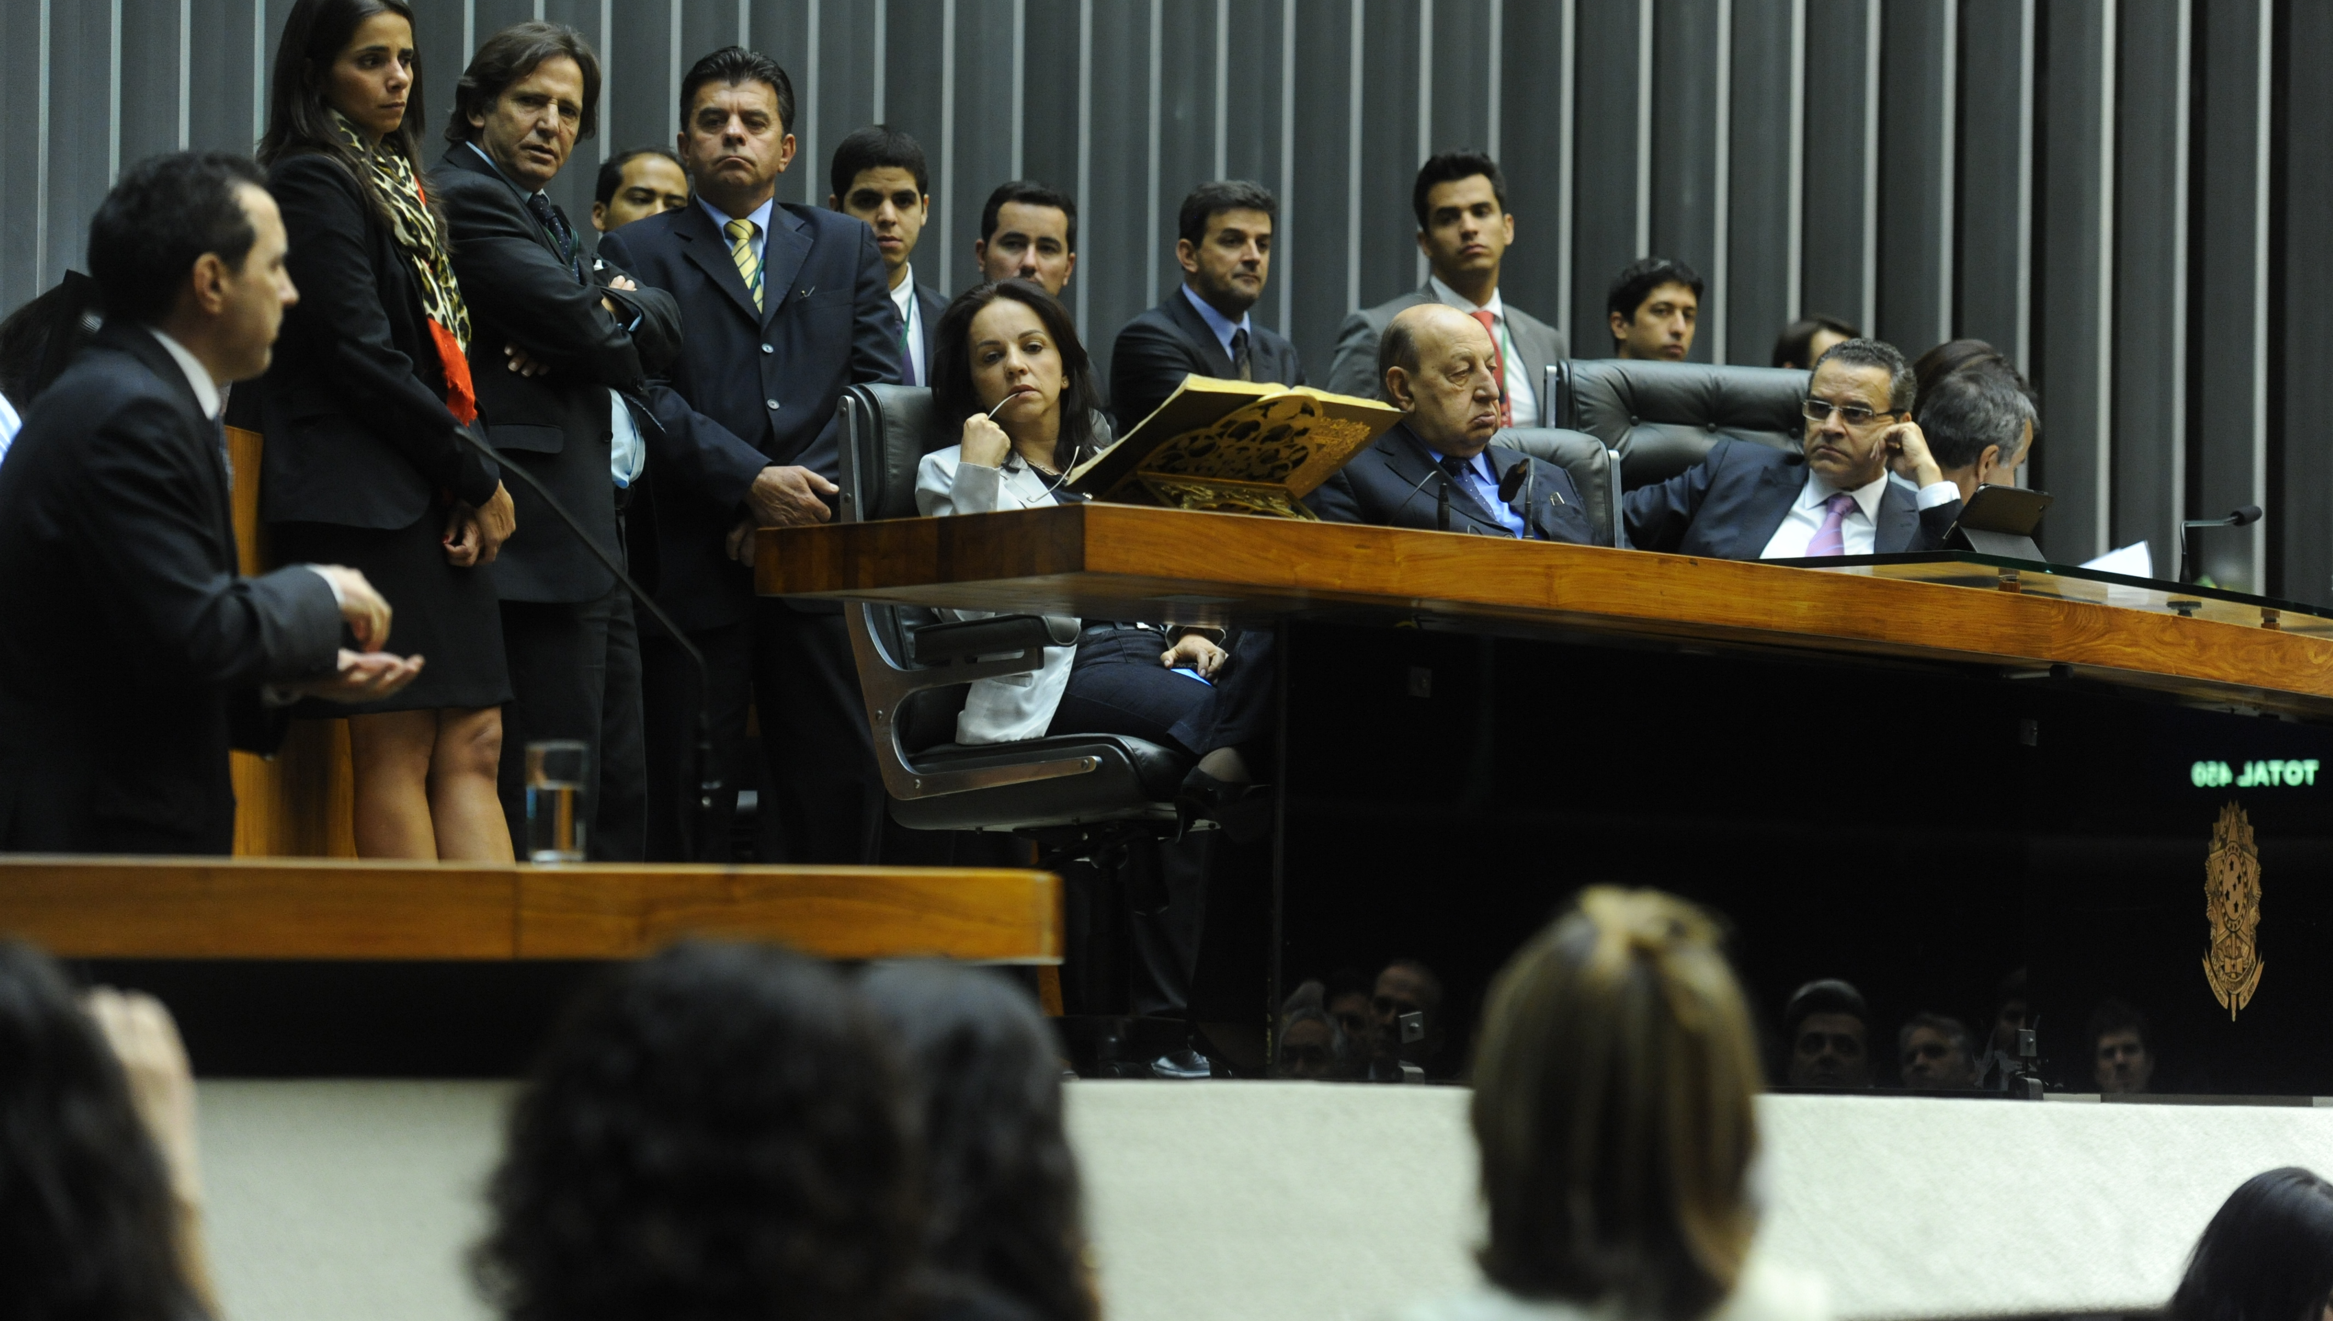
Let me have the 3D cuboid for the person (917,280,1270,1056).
[{"bbox_3d":[-0.102,0.024,11.900,0.520,1.200,0.750,3,-3,-40],"label":"person"}]

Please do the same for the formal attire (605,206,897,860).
[{"bbox_3d":[-0.691,-0.059,12.900,0.540,1.420,0.360,1,-3,-6],"label":"formal attire"}]

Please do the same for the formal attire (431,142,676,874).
[{"bbox_3d":[-0.973,-0.097,12.400,0.380,1.450,0.500,-1,-3,38],"label":"formal attire"}]

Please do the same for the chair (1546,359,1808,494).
[{"bbox_3d":[1.068,0.095,13.300,0.660,1.220,0.680,2,-3,-26],"label":"chair"}]

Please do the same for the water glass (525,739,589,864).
[{"bbox_3d":[-0.691,0.160,8.800,0.070,0.138,0.070,1,-3,0],"label":"water glass"}]

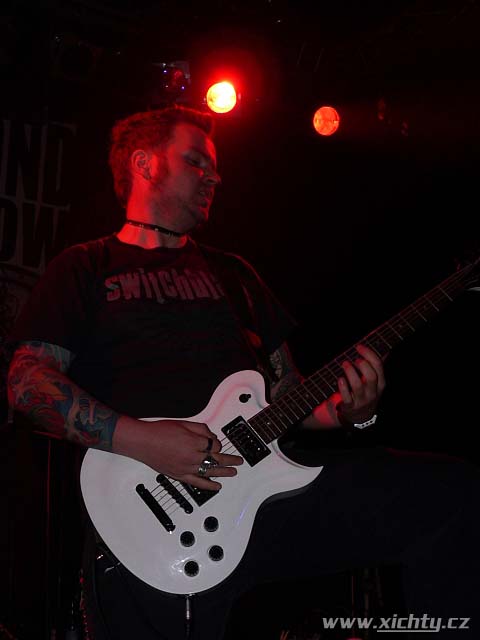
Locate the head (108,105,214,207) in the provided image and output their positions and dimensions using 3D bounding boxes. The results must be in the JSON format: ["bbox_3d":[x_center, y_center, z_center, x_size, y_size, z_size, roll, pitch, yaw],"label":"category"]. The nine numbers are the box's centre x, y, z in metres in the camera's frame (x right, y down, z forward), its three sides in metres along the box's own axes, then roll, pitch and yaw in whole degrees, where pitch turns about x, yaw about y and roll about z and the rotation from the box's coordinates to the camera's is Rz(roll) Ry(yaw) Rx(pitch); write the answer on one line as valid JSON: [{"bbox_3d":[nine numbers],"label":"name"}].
[{"bbox_3d":[-0.152,-0.312,1.320,0.215,0.245,0.170,15,1,25],"label":"head"}]

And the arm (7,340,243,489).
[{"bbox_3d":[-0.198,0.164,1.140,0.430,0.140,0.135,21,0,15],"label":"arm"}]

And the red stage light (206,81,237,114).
[{"bbox_3d":[-0.132,-1.478,4.400,0.230,0.230,0.270,-1,21,-2],"label":"red stage light"}]

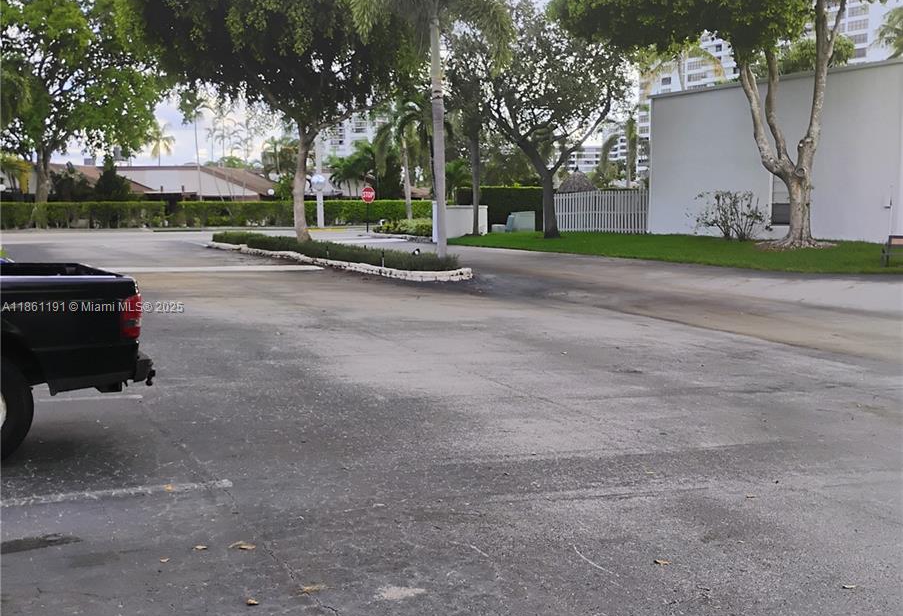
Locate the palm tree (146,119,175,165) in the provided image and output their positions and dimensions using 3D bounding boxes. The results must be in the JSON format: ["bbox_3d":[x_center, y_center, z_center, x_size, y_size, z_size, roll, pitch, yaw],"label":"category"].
[{"bbox_3d":[-38.448,-18.740,128.734,3.700,12.540,3.700,0,6,0],"label":"palm tree"}]

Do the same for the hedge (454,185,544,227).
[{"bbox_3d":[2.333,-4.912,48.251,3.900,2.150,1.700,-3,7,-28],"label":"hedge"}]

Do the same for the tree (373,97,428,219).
[{"bbox_3d":[-2.388,-6.682,45.547,2.620,6.350,2.620,0,6,0],"label":"tree"}]

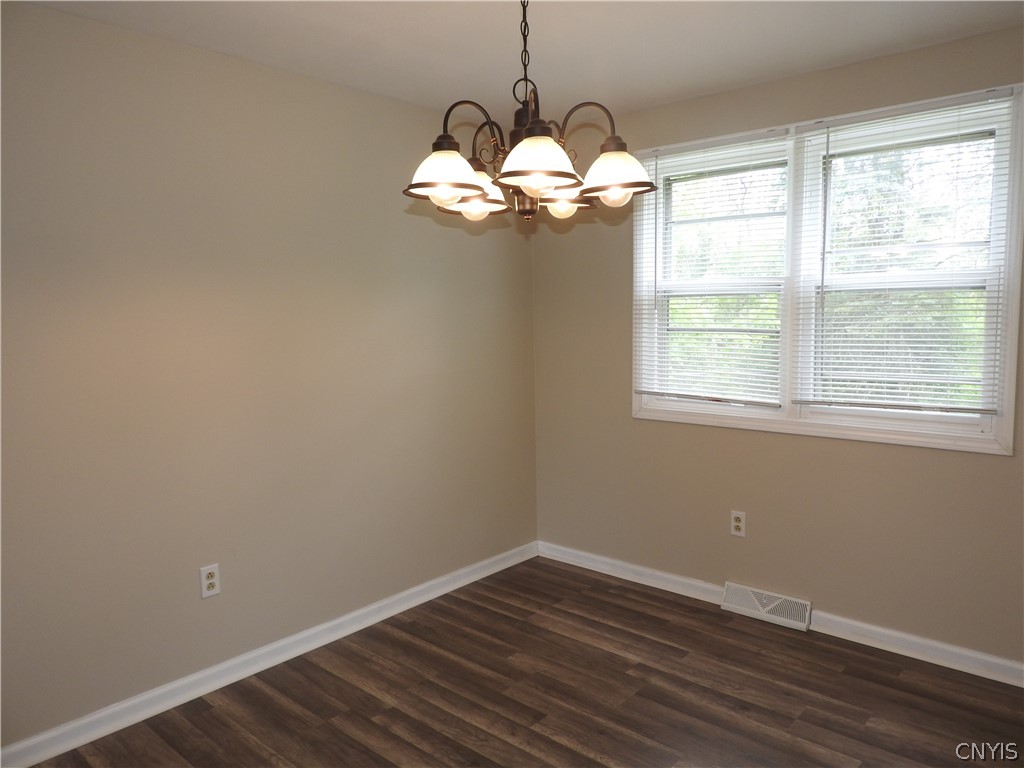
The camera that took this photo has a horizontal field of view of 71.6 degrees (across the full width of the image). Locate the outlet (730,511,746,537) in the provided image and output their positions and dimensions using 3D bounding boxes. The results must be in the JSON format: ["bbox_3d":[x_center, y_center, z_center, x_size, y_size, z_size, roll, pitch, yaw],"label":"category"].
[{"bbox_3d":[1.065,0.661,3.344,0.070,0.115,0.009,4,7,41],"label":"outlet"}]

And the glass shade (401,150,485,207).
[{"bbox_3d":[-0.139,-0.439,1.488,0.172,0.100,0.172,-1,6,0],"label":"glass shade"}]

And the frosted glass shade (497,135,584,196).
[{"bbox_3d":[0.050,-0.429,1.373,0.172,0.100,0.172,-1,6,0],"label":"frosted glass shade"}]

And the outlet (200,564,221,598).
[{"bbox_3d":[-1.144,0.750,2.701,0.009,0.115,0.070,4,7,41],"label":"outlet"}]

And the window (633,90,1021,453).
[{"bbox_3d":[1.241,-0.446,3.106,1.611,1.336,0.100,4,7,41],"label":"window"}]

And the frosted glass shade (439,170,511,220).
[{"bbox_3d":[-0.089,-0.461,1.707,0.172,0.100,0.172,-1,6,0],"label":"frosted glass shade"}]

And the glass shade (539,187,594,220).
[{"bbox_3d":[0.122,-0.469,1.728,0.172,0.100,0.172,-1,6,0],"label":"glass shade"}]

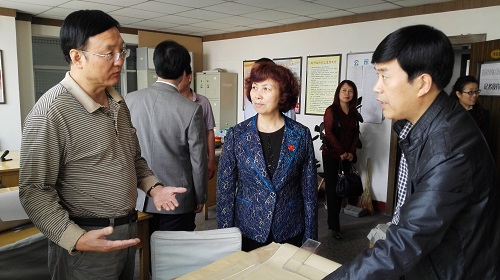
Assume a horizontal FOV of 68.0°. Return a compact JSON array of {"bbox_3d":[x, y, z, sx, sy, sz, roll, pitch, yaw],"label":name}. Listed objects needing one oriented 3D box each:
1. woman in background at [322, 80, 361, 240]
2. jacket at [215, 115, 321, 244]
[{"bbox_3d":[0.893,0.209,3.761,0.430,1.587,0.330,1,6,-2],"label":"woman in background"},{"bbox_3d":[0.083,0.194,1.951,0.520,0.657,0.290,1,6,-4],"label":"jacket"}]

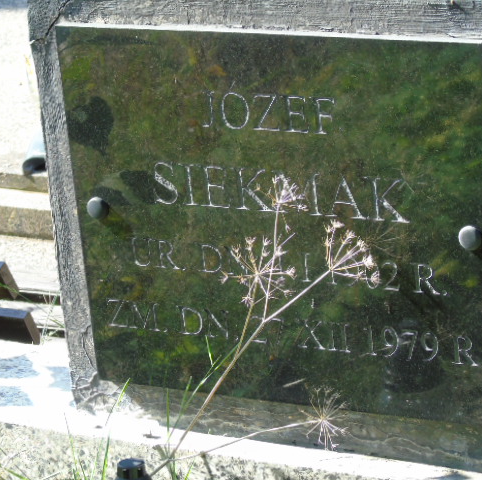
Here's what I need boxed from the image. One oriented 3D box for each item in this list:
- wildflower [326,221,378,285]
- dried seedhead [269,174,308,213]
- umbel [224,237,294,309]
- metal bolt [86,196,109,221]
[{"bbox_3d":[0.112,0.013,2.628,0.053,0.062,0.056,-5,17,0],"label":"wildflower"},{"bbox_3d":[0.046,-0.045,2.567,0.038,0.036,0.036,-5,17,0],"label":"dried seedhead"},{"bbox_3d":[0.017,0.031,2.547,0.070,0.068,0.055,-5,17,0],"label":"umbel"},{"bbox_3d":[-0.153,-0.034,2.825,0.025,0.025,0.016,5,20,31],"label":"metal bolt"}]

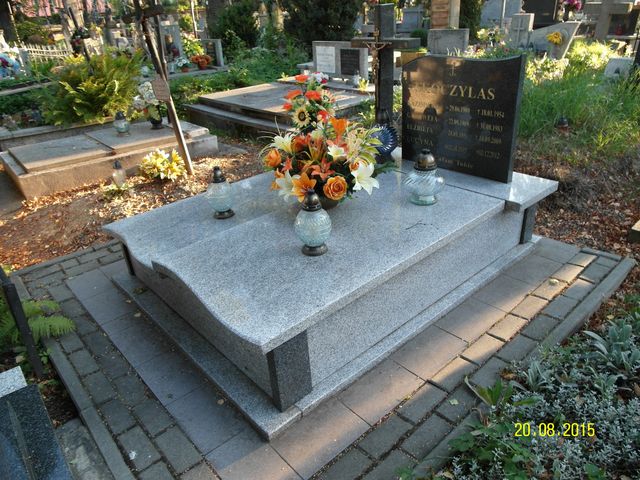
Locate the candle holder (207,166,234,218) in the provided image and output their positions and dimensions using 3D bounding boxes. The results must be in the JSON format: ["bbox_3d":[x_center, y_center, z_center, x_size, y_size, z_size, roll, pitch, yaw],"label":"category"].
[{"bbox_3d":[-0.505,-0.240,2.243,0.140,0.256,0.140,-25,34,-35],"label":"candle holder"}]

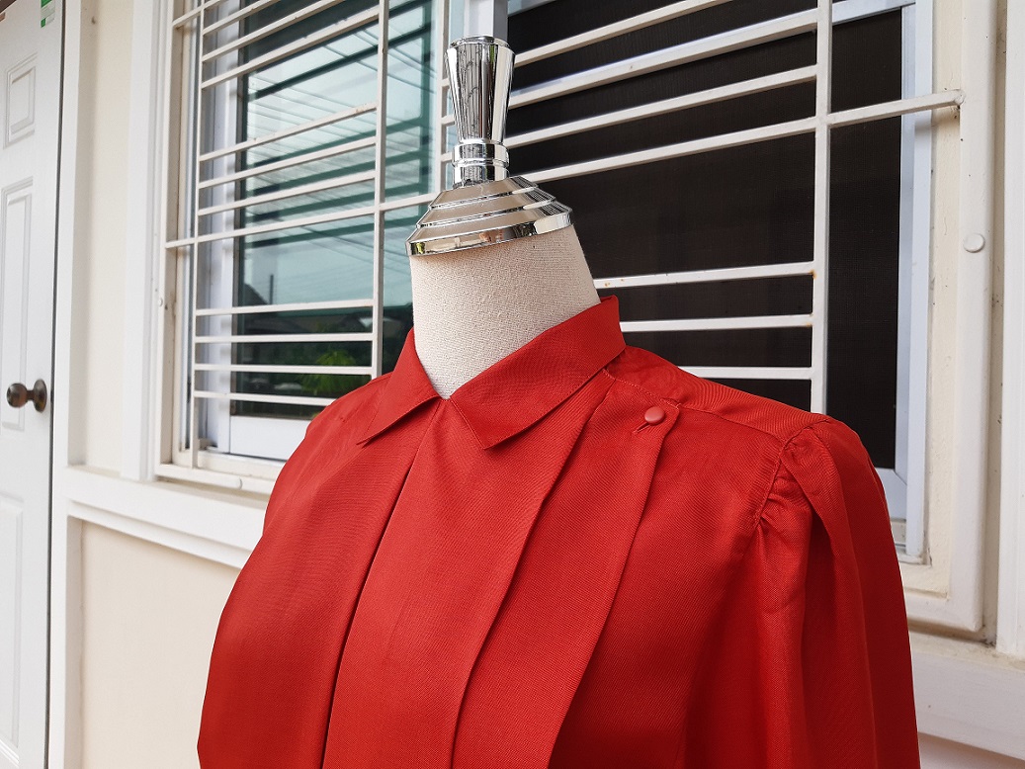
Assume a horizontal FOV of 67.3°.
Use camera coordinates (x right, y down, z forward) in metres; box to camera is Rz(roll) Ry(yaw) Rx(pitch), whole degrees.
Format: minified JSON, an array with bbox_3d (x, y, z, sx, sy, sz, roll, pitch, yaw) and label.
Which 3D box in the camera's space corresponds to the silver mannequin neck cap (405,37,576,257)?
[{"bbox_3d":[-0.015,-0.150,0.497,0.107,0.145,0.107,1,0,0],"label":"silver mannequin neck cap"}]

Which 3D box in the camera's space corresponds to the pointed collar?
[{"bbox_3d":[-0.005,-0.013,0.497,0.153,0.098,0.160,1,0,33],"label":"pointed collar"}]

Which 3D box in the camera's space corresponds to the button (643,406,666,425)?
[{"bbox_3d":[0.079,0.018,0.430,0.011,0.011,0.004,1,-33,26],"label":"button"}]

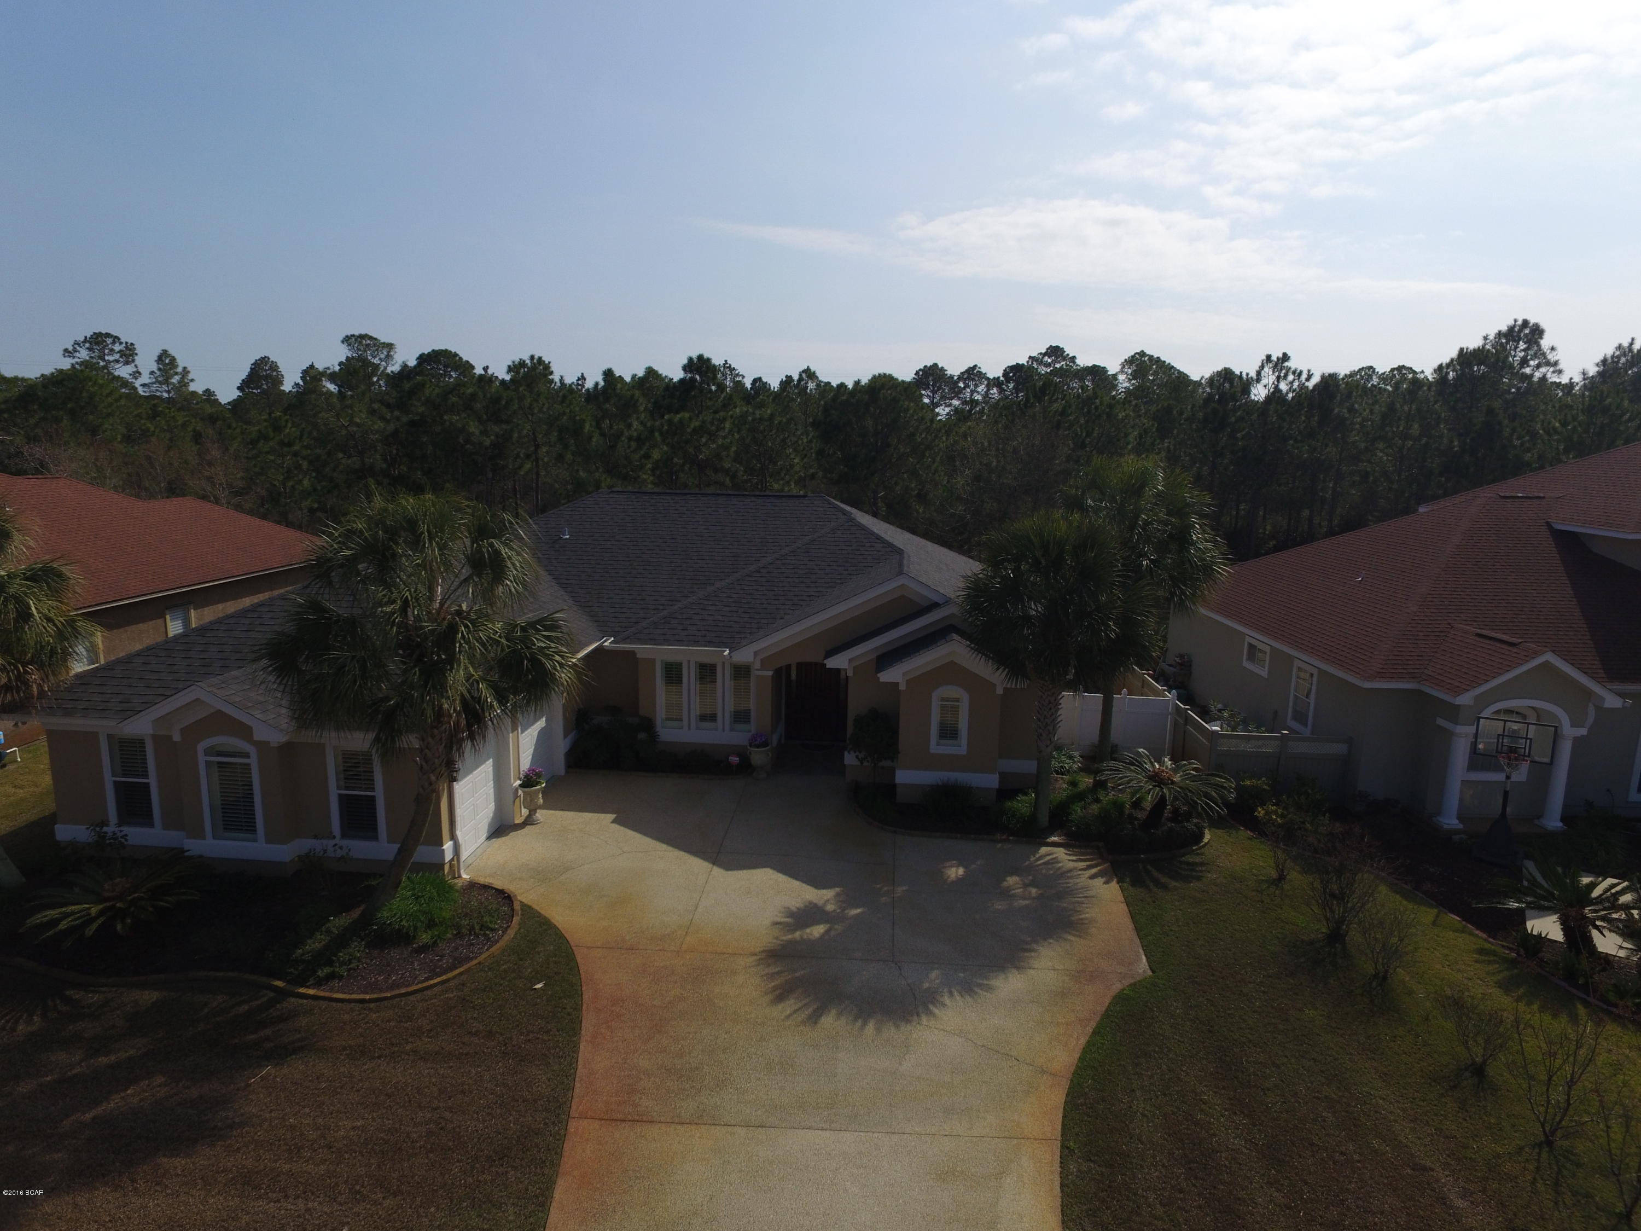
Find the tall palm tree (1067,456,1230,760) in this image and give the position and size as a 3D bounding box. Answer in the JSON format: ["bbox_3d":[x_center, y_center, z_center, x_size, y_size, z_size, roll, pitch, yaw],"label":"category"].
[{"bbox_3d":[8.440,0.141,25.058,4.000,8.500,4.000,2,10,4],"label":"tall palm tree"}]

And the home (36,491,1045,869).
[{"bbox_3d":[-3.909,-0.082,29.302,21.750,6.920,24.530,2,10,4],"label":"home"}]

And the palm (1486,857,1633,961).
[{"bbox_3d":[13.072,5.225,16.641,2.150,1.700,2.100,2,10,4],"label":"palm"}]

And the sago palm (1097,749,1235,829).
[{"bbox_3d":[8.055,4.132,22.217,3.000,1.650,2.900,2,10,4],"label":"sago palm"}]

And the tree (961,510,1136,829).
[{"bbox_3d":[4.983,1.341,21.422,3.800,7.300,3.800,2,10,4],"label":"tree"}]

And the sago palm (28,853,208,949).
[{"bbox_3d":[-12.233,4.952,16.652,2.500,1.200,2.450,2,10,4],"label":"sago palm"}]

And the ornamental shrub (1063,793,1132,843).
[{"bbox_3d":[6.361,4.582,21.726,1.500,0.870,1.400,2,10,4],"label":"ornamental shrub"}]

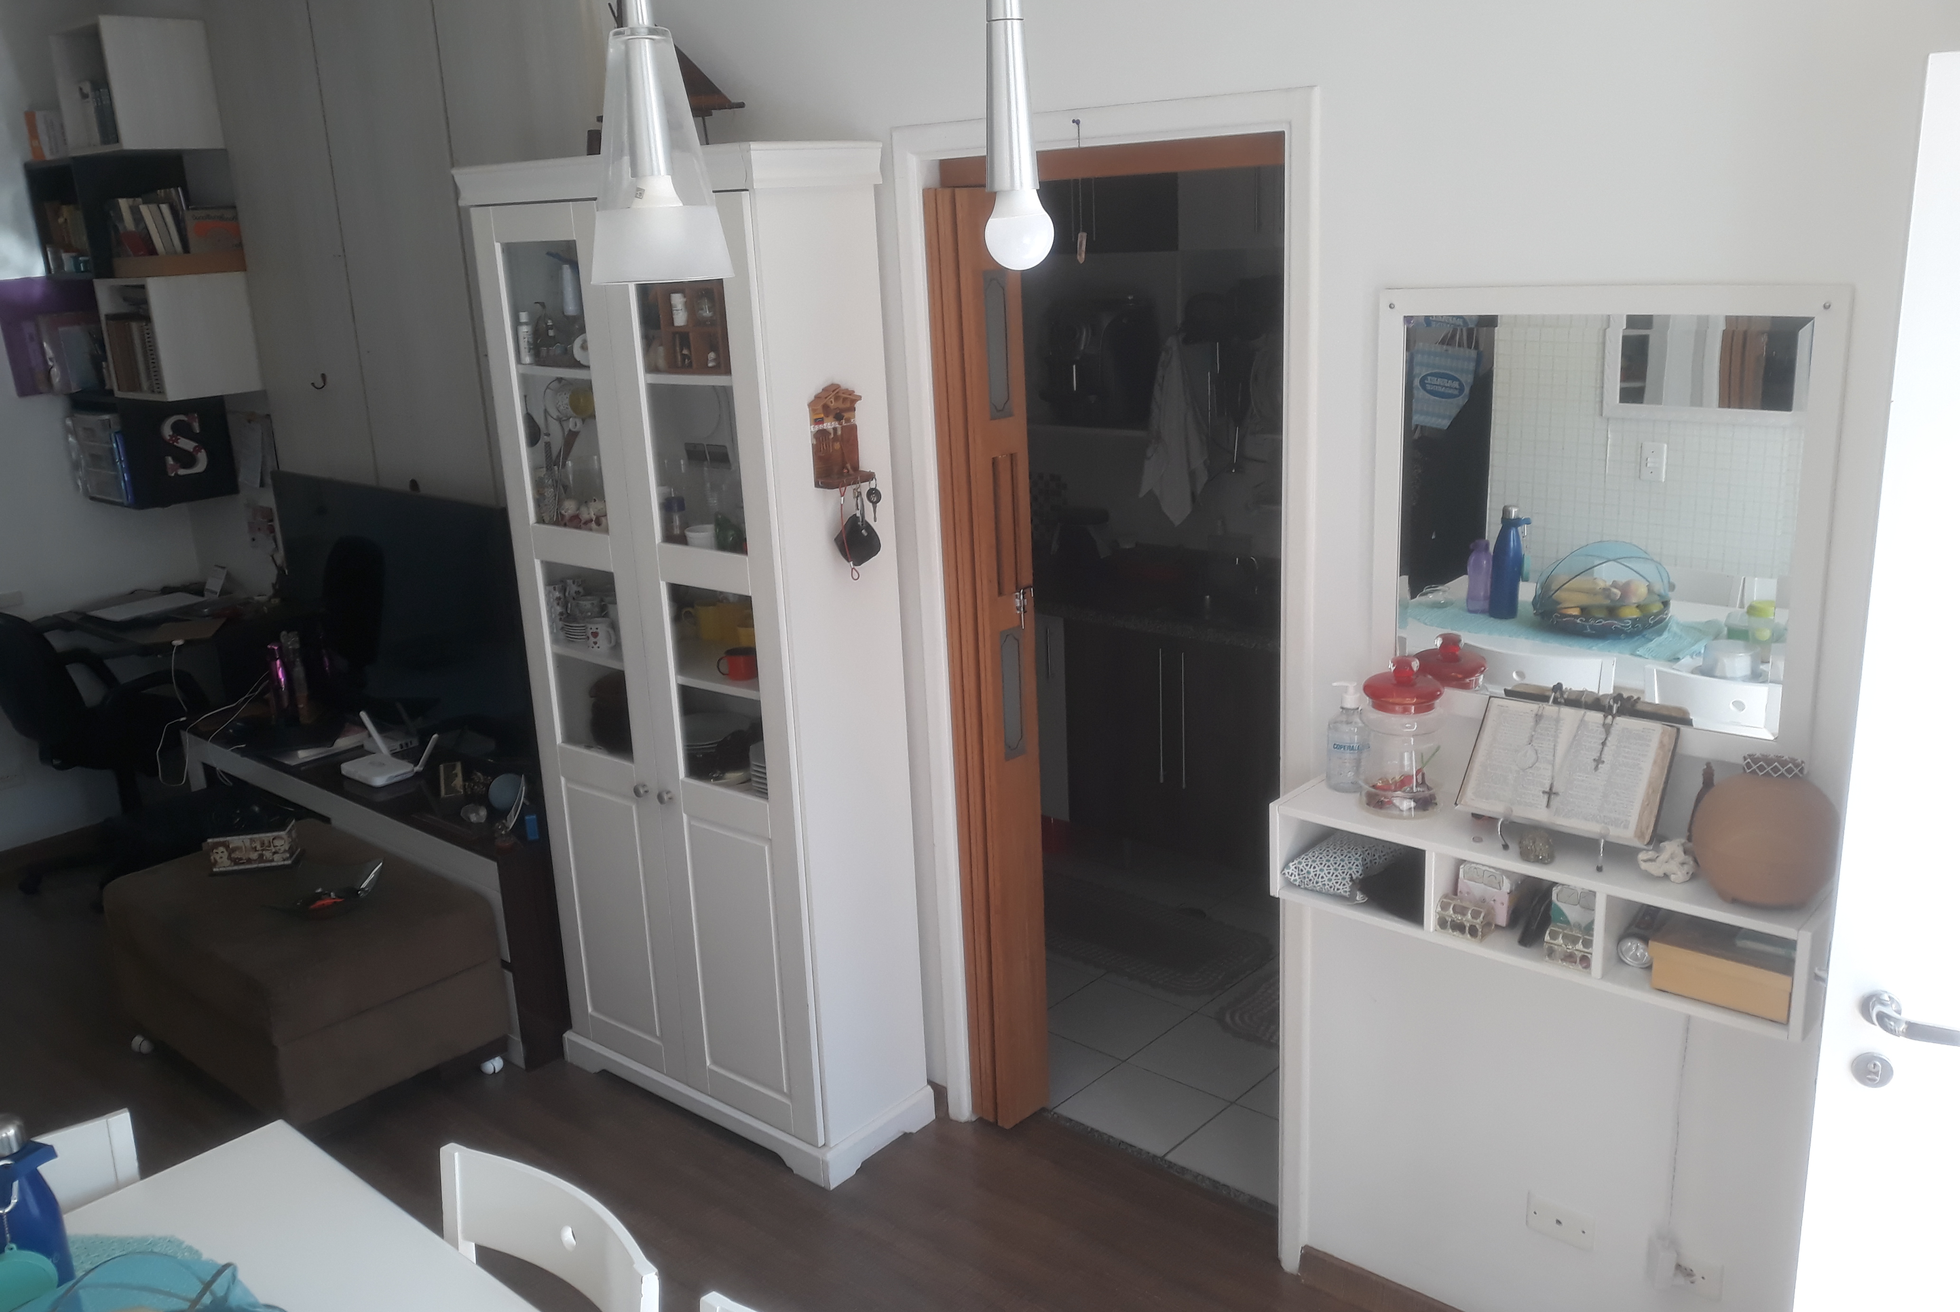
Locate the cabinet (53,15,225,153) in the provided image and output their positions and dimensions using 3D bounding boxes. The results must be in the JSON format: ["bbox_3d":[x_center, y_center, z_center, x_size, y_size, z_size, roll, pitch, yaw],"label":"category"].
[{"bbox_3d":[-2.636,-1.766,4.780,0.410,0.373,0.304,11,20,40],"label":"cabinet"}]

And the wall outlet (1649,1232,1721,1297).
[{"bbox_3d":[1.124,0.984,2.445,0.115,0.067,0.014,11,20,40],"label":"wall outlet"}]

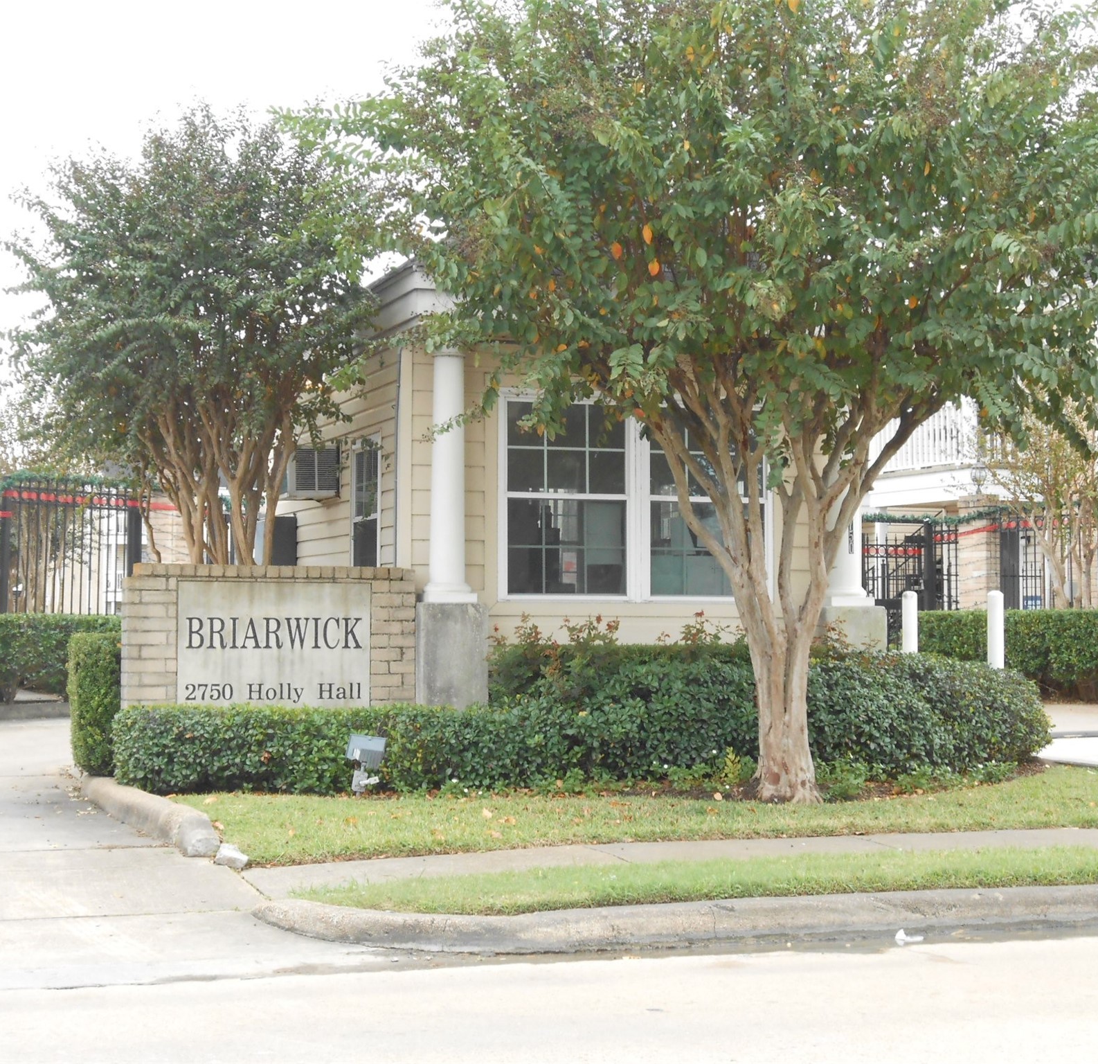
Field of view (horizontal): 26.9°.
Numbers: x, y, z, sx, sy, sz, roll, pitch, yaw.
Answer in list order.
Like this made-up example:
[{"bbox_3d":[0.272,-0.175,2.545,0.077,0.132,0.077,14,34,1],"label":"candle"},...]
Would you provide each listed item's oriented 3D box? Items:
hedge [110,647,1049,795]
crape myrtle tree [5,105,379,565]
[{"bbox_3d":[0.315,1.163,14.616,6.090,0.812,1.269,1,-2,-18],"label":"hedge"},{"bbox_3d":[-2.458,-0.679,15.834,2.588,4.466,2.436,1,-2,-18],"label":"crape myrtle tree"}]

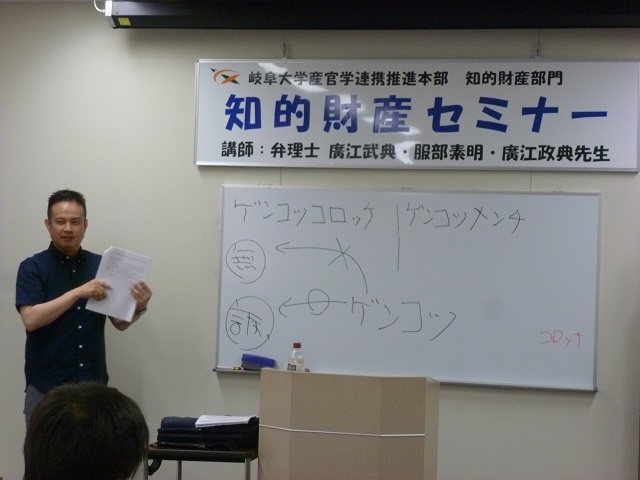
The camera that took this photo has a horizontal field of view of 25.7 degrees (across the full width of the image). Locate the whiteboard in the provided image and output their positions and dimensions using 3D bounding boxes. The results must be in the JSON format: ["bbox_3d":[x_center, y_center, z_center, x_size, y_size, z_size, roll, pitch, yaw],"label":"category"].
[{"bbox_3d":[0.390,0.213,6.600,1.810,0.910,0.060,2,0,13],"label":"whiteboard"}]

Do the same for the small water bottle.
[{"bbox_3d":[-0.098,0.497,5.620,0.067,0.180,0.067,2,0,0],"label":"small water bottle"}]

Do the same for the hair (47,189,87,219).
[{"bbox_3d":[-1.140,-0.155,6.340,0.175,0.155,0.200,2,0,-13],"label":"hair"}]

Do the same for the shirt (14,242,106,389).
[{"bbox_3d":[-1.155,0.348,6.330,0.460,0.680,0.280,1,0,-24],"label":"shirt"}]

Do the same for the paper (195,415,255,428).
[{"bbox_3d":[-0.375,0.728,5.640,0.220,0.020,0.280,2,0,4],"label":"paper"}]

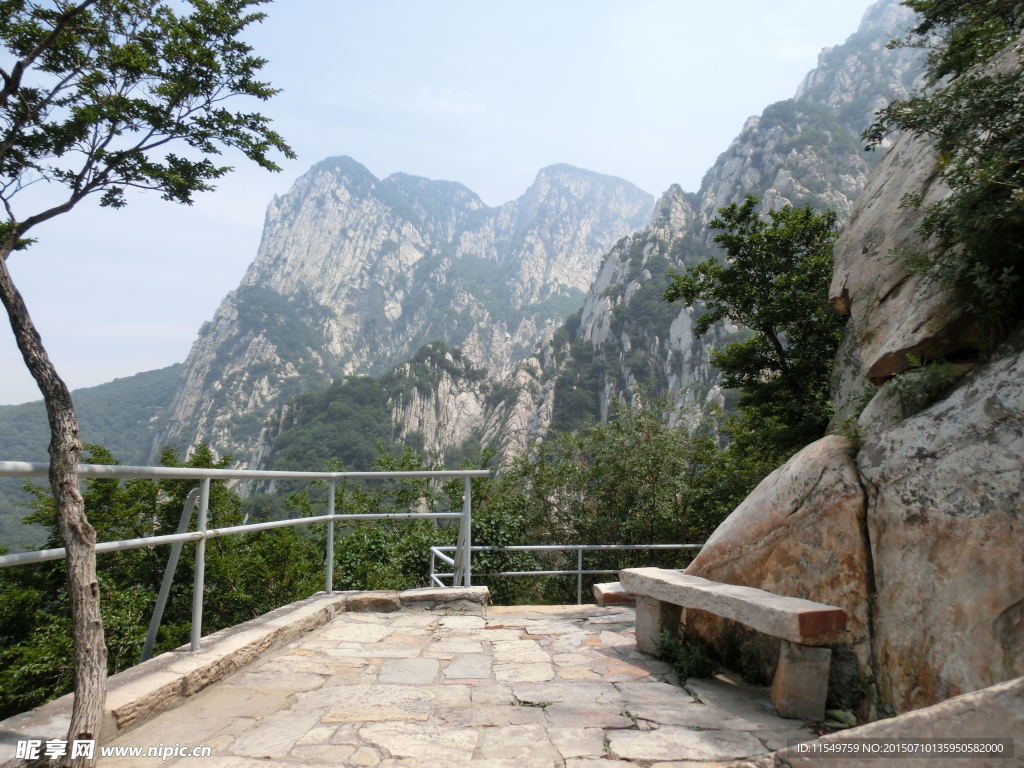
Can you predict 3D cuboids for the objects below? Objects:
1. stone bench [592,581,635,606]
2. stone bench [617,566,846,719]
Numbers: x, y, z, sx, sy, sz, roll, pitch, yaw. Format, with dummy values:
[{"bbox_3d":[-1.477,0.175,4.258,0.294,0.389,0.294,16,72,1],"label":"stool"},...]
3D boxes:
[{"bbox_3d":[1.148,2.088,7.079,0.644,0.161,0.518,-1,-8,5],"label":"stone bench"},{"bbox_3d":[1.230,1.503,4.299,0.299,0.529,1.792,3,-9,-20],"label":"stone bench"}]

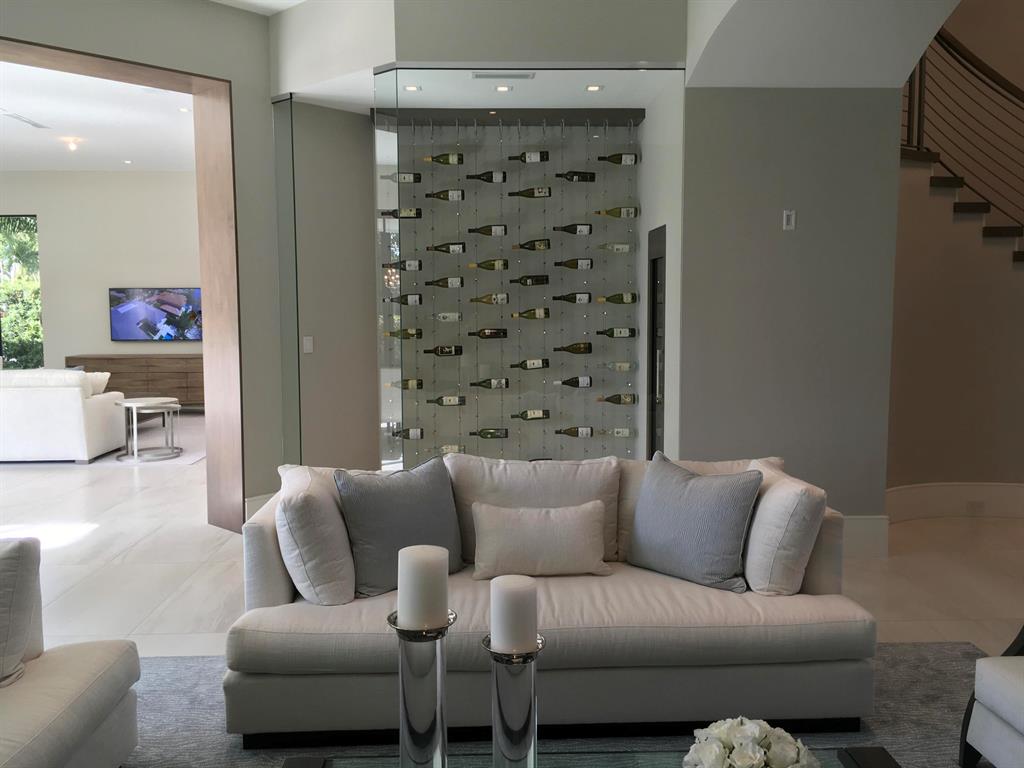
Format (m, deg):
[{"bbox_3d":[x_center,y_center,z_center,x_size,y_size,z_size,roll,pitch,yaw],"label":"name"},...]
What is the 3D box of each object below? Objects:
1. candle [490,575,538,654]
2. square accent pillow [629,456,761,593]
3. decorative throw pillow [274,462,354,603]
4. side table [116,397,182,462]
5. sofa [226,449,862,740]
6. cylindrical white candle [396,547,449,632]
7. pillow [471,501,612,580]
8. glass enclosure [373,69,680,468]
[{"bbox_3d":[0.004,0.503,1.861,0.102,0.150,0.102,0,5,0],"label":"candle"},{"bbox_3d":[0.808,0.585,3.726,0.540,0.510,0.170,5,-15,43],"label":"square accent pillow"},{"bbox_3d":[-0.785,0.609,3.646,0.200,0.480,0.540,-14,6,0],"label":"decorative throw pillow"},{"bbox_3d":[-3.958,0.479,9.403,0.680,0.595,0.640,0,5,0],"label":"side table"},{"bbox_3d":[0.135,0.831,3.654,2.380,0.910,1.080,0,5,-3],"label":"sofa"},{"bbox_3d":[-0.182,0.421,1.768,0.102,0.154,0.102,0,5,0],"label":"cylindrical white candle"},{"bbox_3d":[0.119,0.661,3.697,0.580,0.330,0.150,0,-12,-3],"label":"pillow"},{"bbox_3d":[0.078,-0.441,5.935,1.900,3.040,1.150,0,5,-1],"label":"glass enclosure"}]

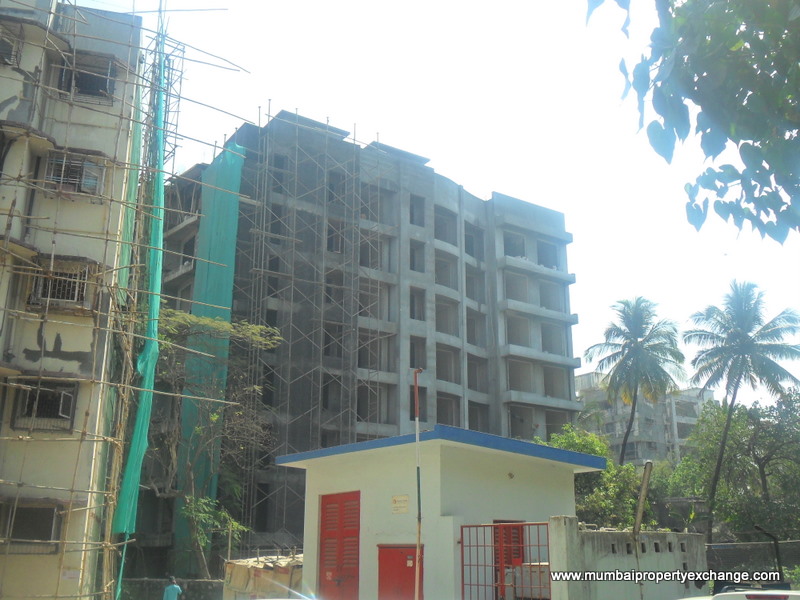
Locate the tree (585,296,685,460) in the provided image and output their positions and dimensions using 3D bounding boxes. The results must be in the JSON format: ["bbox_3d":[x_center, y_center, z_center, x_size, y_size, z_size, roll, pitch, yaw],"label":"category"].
[{"bbox_3d":[15.672,8.892,54.514,6.350,18.370,6.350,-5,-17,15],"label":"tree"}]

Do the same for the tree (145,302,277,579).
[{"bbox_3d":[-6.360,5.206,27.426,4.450,10.080,4.450,4,-17,-12],"label":"tree"}]

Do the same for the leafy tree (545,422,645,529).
[{"bbox_3d":[7.055,7.829,30.233,3.720,6.670,3.720,-4,-17,12],"label":"leafy tree"}]

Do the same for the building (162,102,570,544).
[{"bbox_3d":[-2.037,5.128,55.507,25.300,26.100,13.500,12,-20,-34],"label":"building"}]

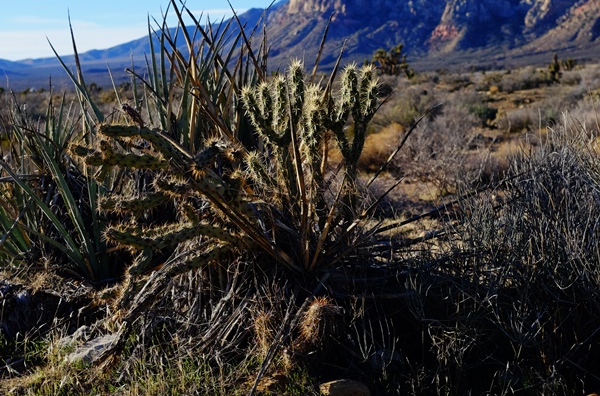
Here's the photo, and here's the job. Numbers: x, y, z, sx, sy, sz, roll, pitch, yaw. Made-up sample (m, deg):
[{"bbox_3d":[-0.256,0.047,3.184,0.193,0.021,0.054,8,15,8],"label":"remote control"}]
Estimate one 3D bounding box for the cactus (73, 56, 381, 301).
[{"bbox_3d":[-0.267,-0.074,3.720,1.100,0.850,0.750,0,7,0],"label":"cactus"}]

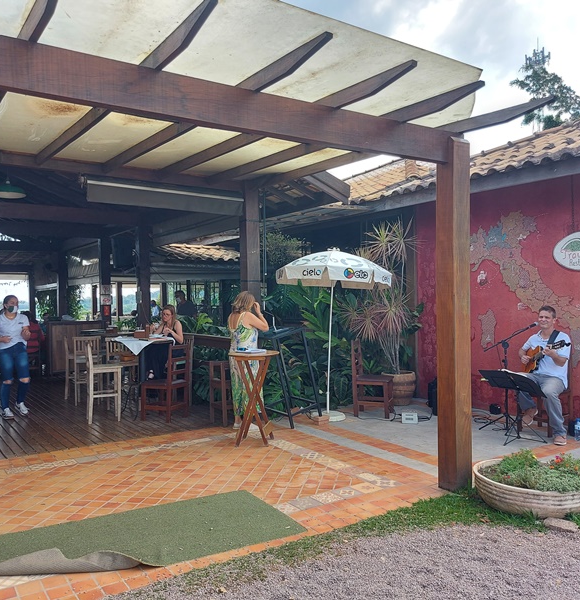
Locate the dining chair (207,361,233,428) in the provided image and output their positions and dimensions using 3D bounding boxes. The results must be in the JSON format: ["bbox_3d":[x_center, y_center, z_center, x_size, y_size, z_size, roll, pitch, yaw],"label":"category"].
[{"bbox_3d":[-0.755,1.175,7.020,0.390,0.790,0.390,-1,1,-36],"label":"dining chair"}]

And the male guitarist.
[{"bbox_3d":[2.851,0.797,6.183,0.620,1.420,0.750,-1,0,45],"label":"male guitarist"}]

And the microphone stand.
[{"bbox_3d":[2.492,0.877,6.362,0.620,1.270,0.550,-1,0,30],"label":"microphone stand"}]

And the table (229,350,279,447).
[{"bbox_3d":[-0.390,1.074,6.120,0.570,1.000,0.540,0,1,9],"label":"table"}]

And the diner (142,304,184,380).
[{"bbox_3d":[-1.810,0.640,7.950,0.680,1.120,0.480,-1,1,-42],"label":"diner"}]

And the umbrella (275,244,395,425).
[{"bbox_3d":[0.566,0.429,7.284,1.550,2.220,1.550,-1,0,0],"label":"umbrella"}]

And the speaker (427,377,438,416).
[{"bbox_3d":[2.080,1.300,7.580,0.360,0.490,0.360,0,1,34],"label":"speaker"}]

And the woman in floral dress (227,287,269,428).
[{"bbox_3d":[-0.525,0.726,6.763,0.420,1.650,0.460,-1,0,-41],"label":"woman in floral dress"}]

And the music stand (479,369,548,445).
[{"bbox_3d":[2.385,1.137,5.931,0.450,0.750,0.580,-1,0,-35],"label":"music stand"}]

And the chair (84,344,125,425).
[{"bbox_3d":[-2.442,1.062,7.267,0.460,1.030,0.410,-1,0,-38],"label":"chair"}]

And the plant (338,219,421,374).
[{"bbox_3d":[1.315,-0.050,8.150,1.050,2.300,1.180,-1,0,0],"label":"plant"}]

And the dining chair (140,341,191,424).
[{"bbox_3d":[-1.656,1.077,7.332,0.460,0.980,0.430,-1,0,21],"label":"dining chair"}]

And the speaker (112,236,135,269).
[{"bbox_3d":[-3.050,-0.873,10.200,0.370,0.580,0.380,-8,3,-24],"label":"speaker"}]

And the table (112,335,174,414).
[{"bbox_3d":[-2.046,1.068,7.752,0.700,1.010,0.700,-1,0,-35],"label":"table"}]

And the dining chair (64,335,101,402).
[{"bbox_3d":[-3.406,1.085,9.052,0.460,1.020,0.420,-1,0,-18],"label":"dining chair"}]

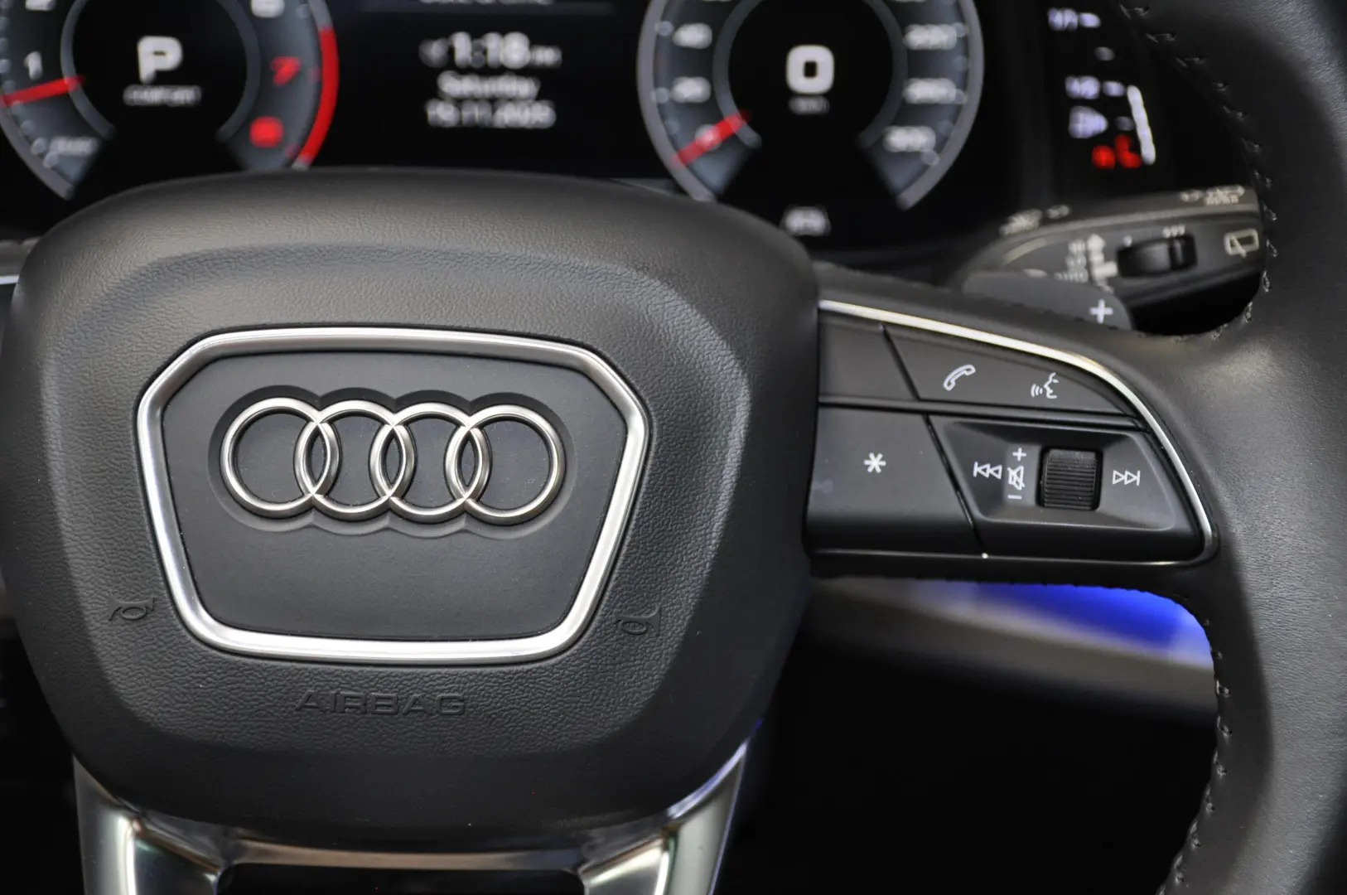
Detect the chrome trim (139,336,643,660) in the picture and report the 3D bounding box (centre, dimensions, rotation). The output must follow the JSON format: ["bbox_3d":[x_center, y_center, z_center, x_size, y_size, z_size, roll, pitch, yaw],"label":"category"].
[{"bbox_3d":[-0.051,0.009,0.430,0.093,0.061,0.010,2,1,1],"label":"chrome trim"}]

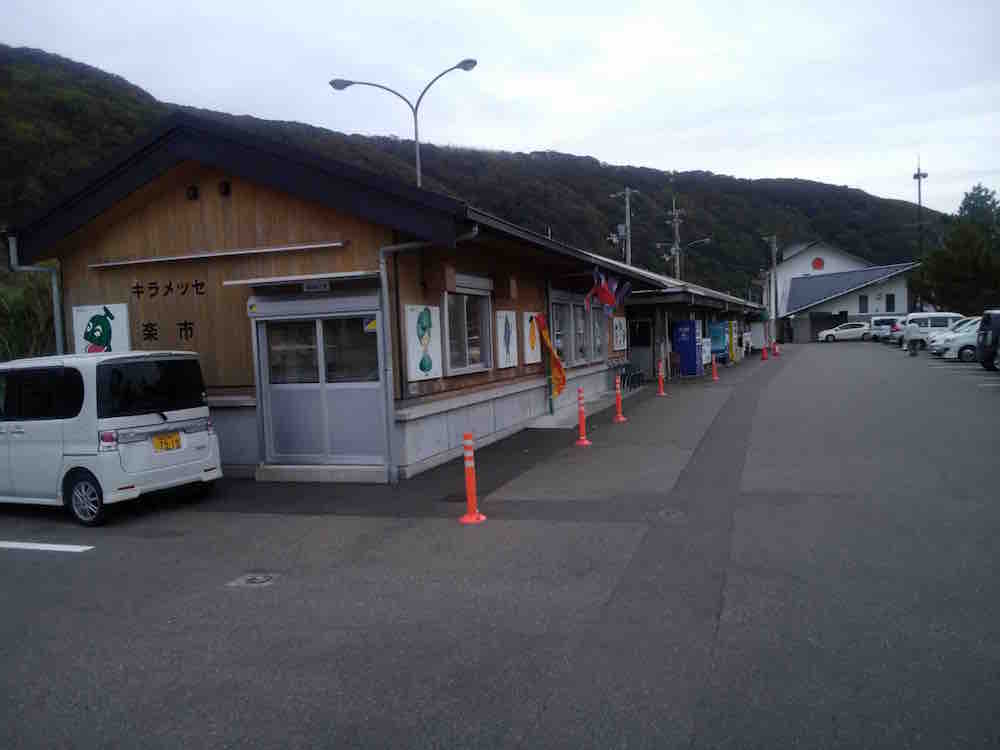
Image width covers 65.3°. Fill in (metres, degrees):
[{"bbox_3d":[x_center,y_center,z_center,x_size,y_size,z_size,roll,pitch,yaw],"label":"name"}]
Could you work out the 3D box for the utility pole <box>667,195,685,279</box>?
[{"bbox_3d":[14.332,-8.244,62.314,1.450,11.920,0.700,-1,4,31],"label":"utility pole"}]

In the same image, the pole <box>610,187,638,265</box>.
[{"bbox_3d":[8.930,-7.324,54.370,1.900,11.470,0.800,-1,4,31],"label":"pole"}]

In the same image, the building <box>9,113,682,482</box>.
[{"bbox_3d":[-0.576,-1.592,18.525,7.050,4.780,18.260,-2,3,20],"label":"building"}]

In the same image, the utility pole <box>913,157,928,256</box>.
[{"bbox_3d":[43.577,-13.586,80.466,1.450,17.700,0.700,-2,3,24],"label":"utility pole"}]

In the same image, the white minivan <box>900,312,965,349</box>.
[{"bbox_3d":[22.514,-2.340,38.968,4.500,1.840,1.700,-2,3,20],"label":"white minivan"}]

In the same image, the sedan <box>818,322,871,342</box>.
[{"bbox_3d":[25.972,-3.291,57.805,4.450,1.480,1.740,-2,3,20],"label":"sedan"}]

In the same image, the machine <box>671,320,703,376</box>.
[{"bbox_3d":[6.312,-0.891,26.351,0.800,1.830,1.100,-2,3,25],"label":"machine"}]

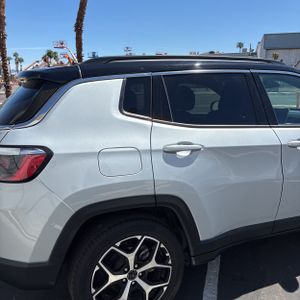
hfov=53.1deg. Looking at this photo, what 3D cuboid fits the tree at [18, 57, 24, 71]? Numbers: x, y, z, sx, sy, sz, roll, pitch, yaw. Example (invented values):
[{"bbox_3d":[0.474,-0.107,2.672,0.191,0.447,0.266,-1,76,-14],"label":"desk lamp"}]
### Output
[{"bbox_3d":[-43.621,-27.016,102.963,2.300,8.983,2.300,-6,14,-22],"label":"tree"}]

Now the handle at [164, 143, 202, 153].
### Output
[{"bbox_3d":[0.188,-0.007,1.683,0.240,0.042,0.050,-4,14,-17],"label":"handle"}]

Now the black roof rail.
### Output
[{"bbox_3d":[0.276,-0.578,1.945,1.397,0.050,0.060,-4,14,-17],"label":"black roof rail"}]

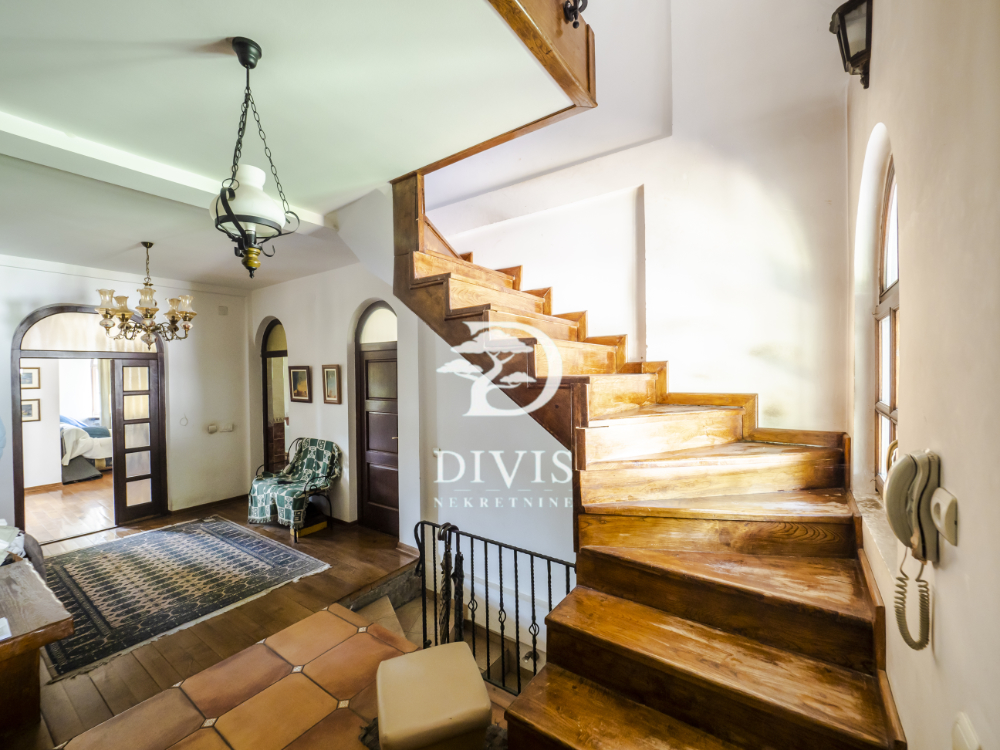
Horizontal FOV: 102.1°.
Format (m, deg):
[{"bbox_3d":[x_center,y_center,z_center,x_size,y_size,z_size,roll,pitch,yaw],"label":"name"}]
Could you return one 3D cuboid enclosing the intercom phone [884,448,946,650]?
[{"bbox_3d":[0.865,0.365,0.860,0.078,0.420,0.095,0,1,35],"label":"intercom phone"}]

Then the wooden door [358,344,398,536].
[{"bbox_3d":[-1.215,0.704,4.248,0.770,2.000,0.060,0,1,35],"label":"wooden door"}]

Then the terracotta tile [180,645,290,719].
[{"bbox_3d":[-1.481,1.738,2.322,0.425,0.012,0.430,0,1,35],"label":"terracotta tile"}]

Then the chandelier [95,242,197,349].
[{"bbox_3d":[-3.088,-0.687,3.560,0.670,0.945,0.670,0,1,35],"label":"chandelier"}]

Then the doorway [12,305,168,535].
[{"bbox_3d":[-4.522,0.490,4.537,0.160,2.480,1.220,0,1,35],"label":"doorway"}]

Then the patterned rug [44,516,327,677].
[{"bbox_3d":[-3.001,1.723,3.606,2.360,0.012,1.690,0,1,35],"label":"patterned rug"}]

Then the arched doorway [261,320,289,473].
[{"bbox_3d":[-2.929,0.478,5.426,0.860,2.450,0.160,0,1,35],"label":"arched doorway"}]

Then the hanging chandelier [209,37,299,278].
[{"bbox_3d":[-0.945,-0.799,1.520,0.310,0.875,0.310,0,1,35],"label":"hanging chandelier"}]

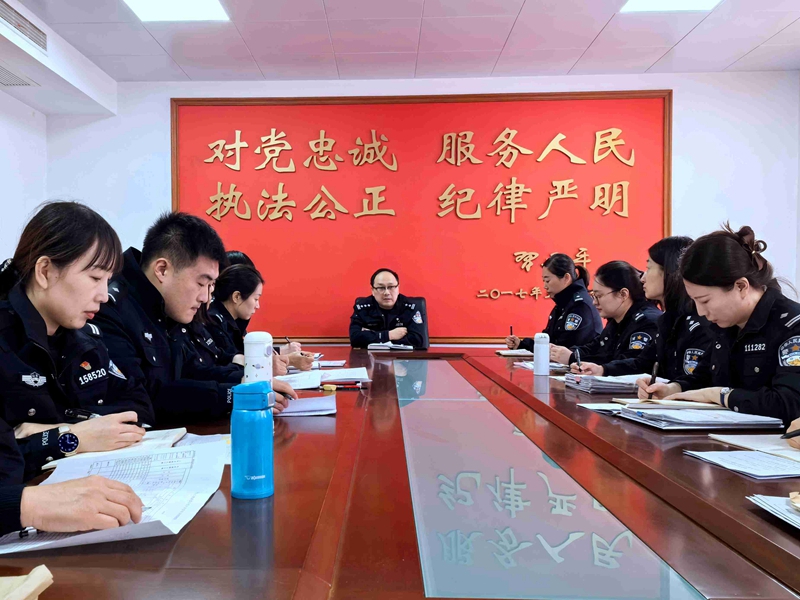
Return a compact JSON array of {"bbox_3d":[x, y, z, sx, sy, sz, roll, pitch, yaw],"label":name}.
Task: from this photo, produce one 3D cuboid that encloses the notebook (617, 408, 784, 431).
[{"bbox_3d":[0.757,0.290,1.576,0.303,0.027,0.215,0,0,-5],"label":"notebook"}]

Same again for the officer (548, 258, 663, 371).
[{"bbox_3d":[1.000,0.430,2.900,0.620,1.260,0.500,0,0,-5],"label":"officer"}]

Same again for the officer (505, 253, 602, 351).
[{"bbox_3d":[0.935,0.395,3.580,0.620,1.320,0.500,0,0,-5],"label":"officer"}]

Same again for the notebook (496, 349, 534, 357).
[{"bbox_3d":[0.690,0.310,3.680,0.220,0.022,0.260,0,0,0],"label":"notebook"}]

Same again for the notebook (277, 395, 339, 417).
[{"bbox_3d":[-0.310,0.295,1.760,0.285,0.020,0.230,0,0,2],"label":"notebook"}]

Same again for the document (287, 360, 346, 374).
[{"bbox_3d":[-0.370,0.292,2.780,0.260,0.025,0.250,0,0,-18],"label":"document"}]

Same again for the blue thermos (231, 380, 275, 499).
[{"bbox_3d":[-0.229,0.212,0.970,0.070,0.174,0.067,0,0,0],"label":"blue thermos"}]

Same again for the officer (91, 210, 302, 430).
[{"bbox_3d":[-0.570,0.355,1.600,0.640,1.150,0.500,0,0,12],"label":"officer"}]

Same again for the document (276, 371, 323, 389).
[{"bbox_3d":[-0.375,0.288,2.260,0.210,0.030,0.280,0,0,-7],"label":"document"}]

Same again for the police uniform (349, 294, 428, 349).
[{"bbox_3d":[-0.080,0.190,4.030,0.500,0.520,0.400,0,0,4],"label":"police uniform"}]

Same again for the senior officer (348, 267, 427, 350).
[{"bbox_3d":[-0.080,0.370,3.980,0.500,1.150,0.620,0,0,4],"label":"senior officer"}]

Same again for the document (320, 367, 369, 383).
[{"bbox_3d":[-0.205,0.283,2.380,0.210,0.030,0.280,0,0,-7],"label":"document"}]

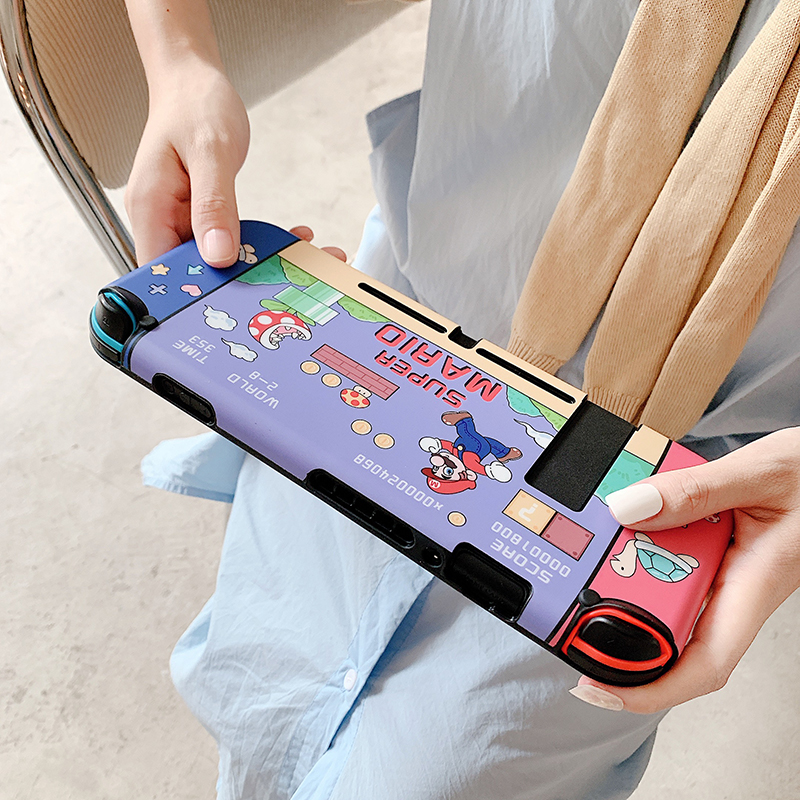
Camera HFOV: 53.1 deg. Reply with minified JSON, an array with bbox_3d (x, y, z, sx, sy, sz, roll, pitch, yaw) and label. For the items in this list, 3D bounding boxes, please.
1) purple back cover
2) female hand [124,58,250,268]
[{"bbox_3d":[0.002,0.002,0.297,0.174,0.016,0.103,30,42,16],"label":"purple back cover"},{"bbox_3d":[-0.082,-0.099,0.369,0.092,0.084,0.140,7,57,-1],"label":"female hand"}]

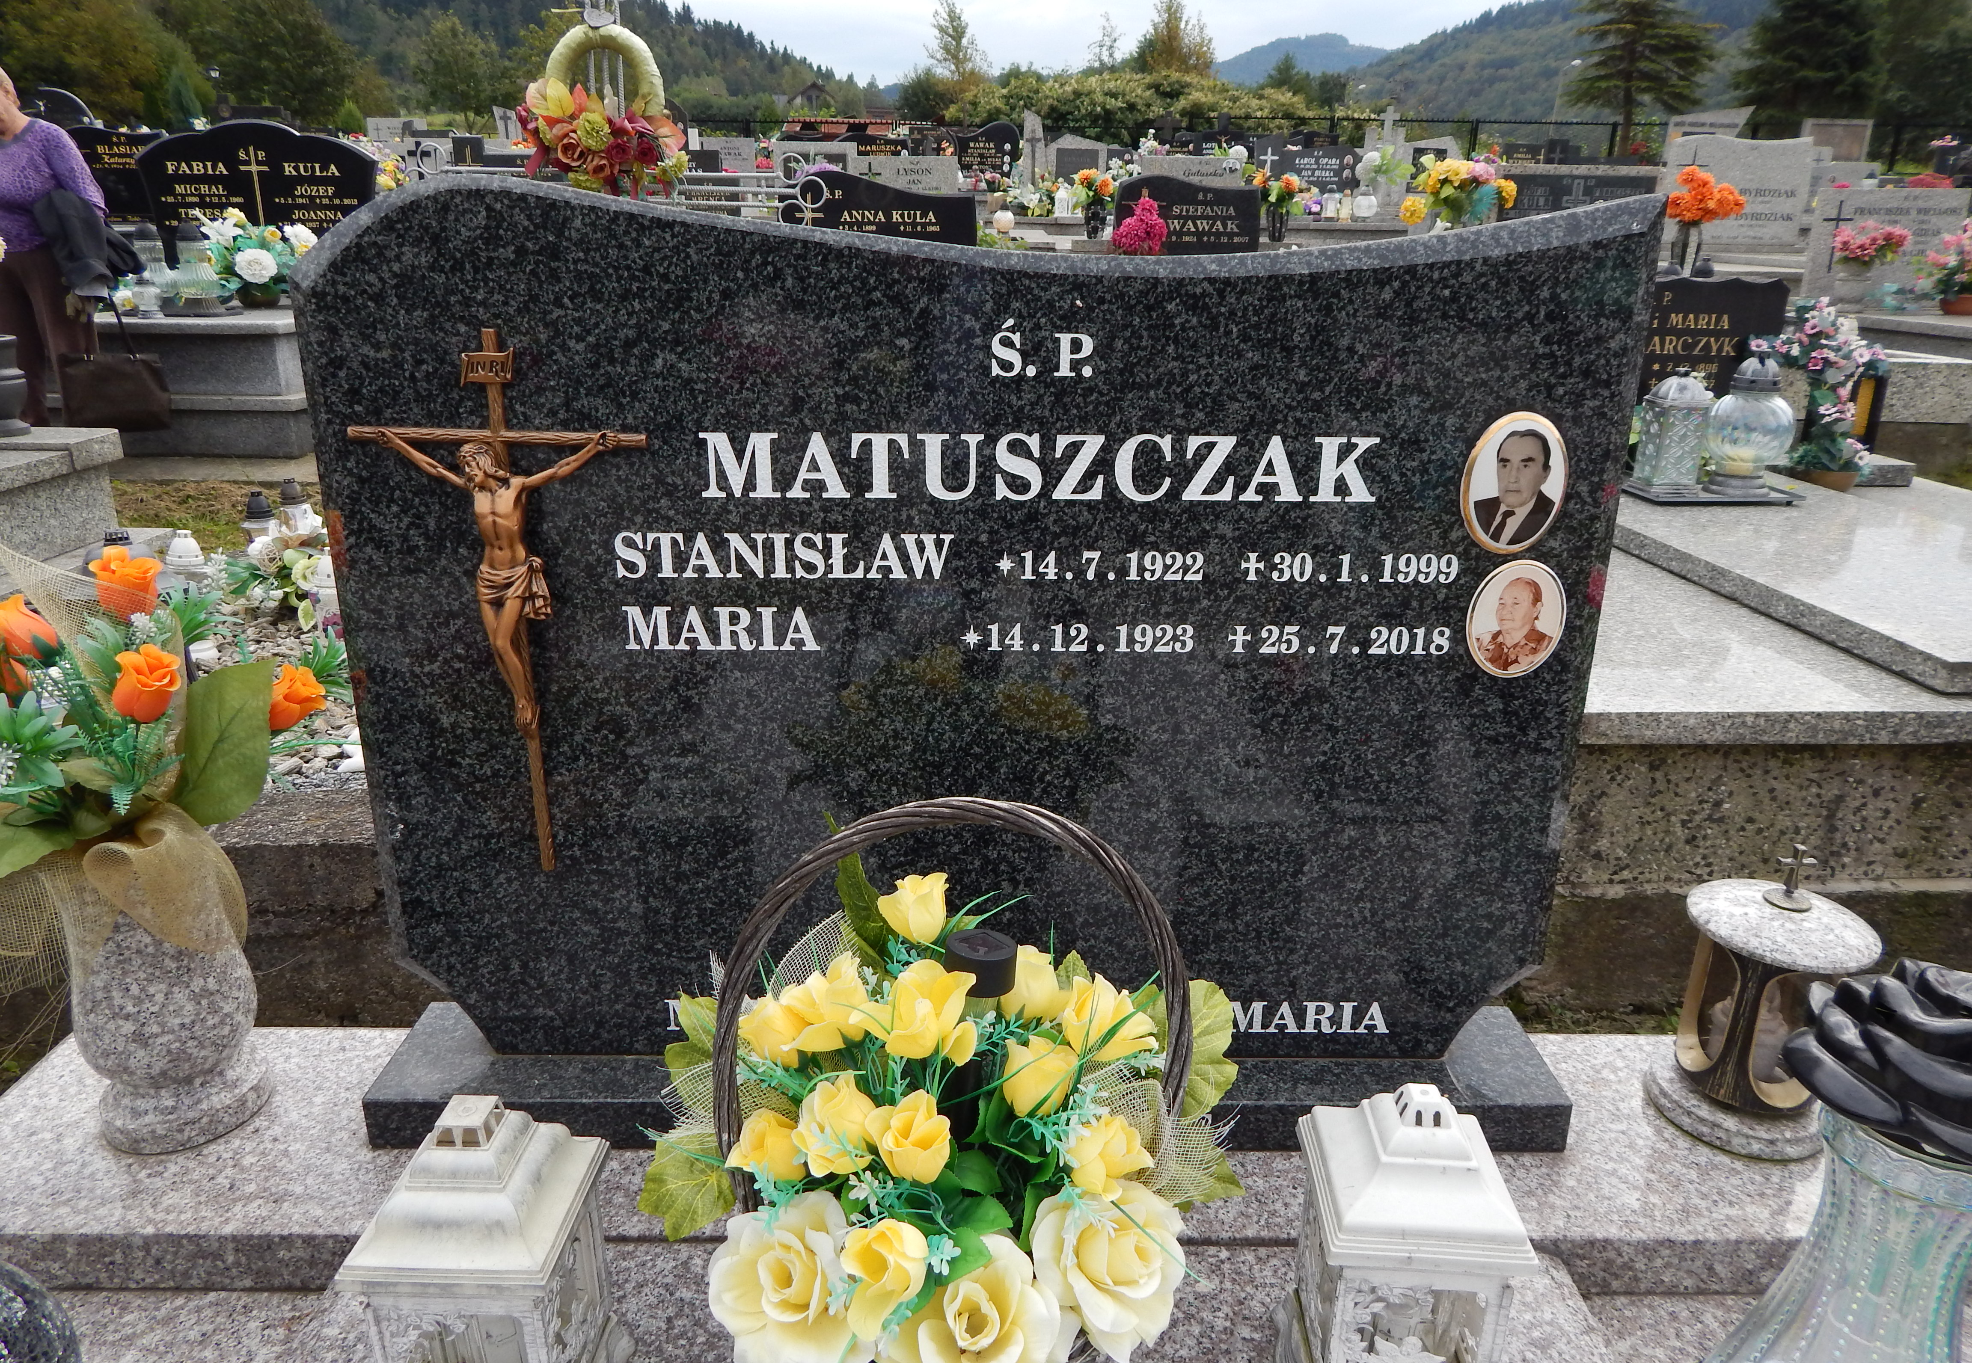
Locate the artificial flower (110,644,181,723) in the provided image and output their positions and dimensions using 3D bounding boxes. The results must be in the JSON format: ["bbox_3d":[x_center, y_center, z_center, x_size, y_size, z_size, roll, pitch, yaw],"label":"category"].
[{"bbox_3d":[-0.697,0.001,1.087,0.050,0.063,0.050,0,17,0],"label":"artificial flower"}]

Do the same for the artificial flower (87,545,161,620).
[{"bbox_3d":[-0.734,-0.084,1.116,0.054,0.062,0.054,0,17,0],"label":"artificial flower"}]

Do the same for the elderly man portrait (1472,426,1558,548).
[{"bbox_3d":[0.442,-0.161,1.086,0.072,0.101,0.008,0,17,0],"label":"elderly man portrait"}]

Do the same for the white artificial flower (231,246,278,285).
[{"bbox_3d":[-2.149,-1.225,3.860,0.128,0.105,0.085,0,17,0],"label":"white artificial flower"}]

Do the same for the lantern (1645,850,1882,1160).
[{"bbox_3d":[0.720,0.279,1.207,0.165,0.272,0.165,0,17,0],"label":"lantern"}]

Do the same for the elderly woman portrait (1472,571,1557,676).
[{"bbox_3d":[0.456,-0.048,1.121,0.069,0.087,0.008,0,17,0],"label":"elderly woman portrait"}]

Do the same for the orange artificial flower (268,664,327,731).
[{"bbox_3d":[-0.603,0.013,1.142,0.052,0.058,0.052,25,16,-8],"label":"orange artificial flower"}]

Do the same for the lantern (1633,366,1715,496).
[{"bbox_3d":[1.246,-0.462,2.380,0.133,0.216,0.133,0,17,0],"label":"lantern"}]

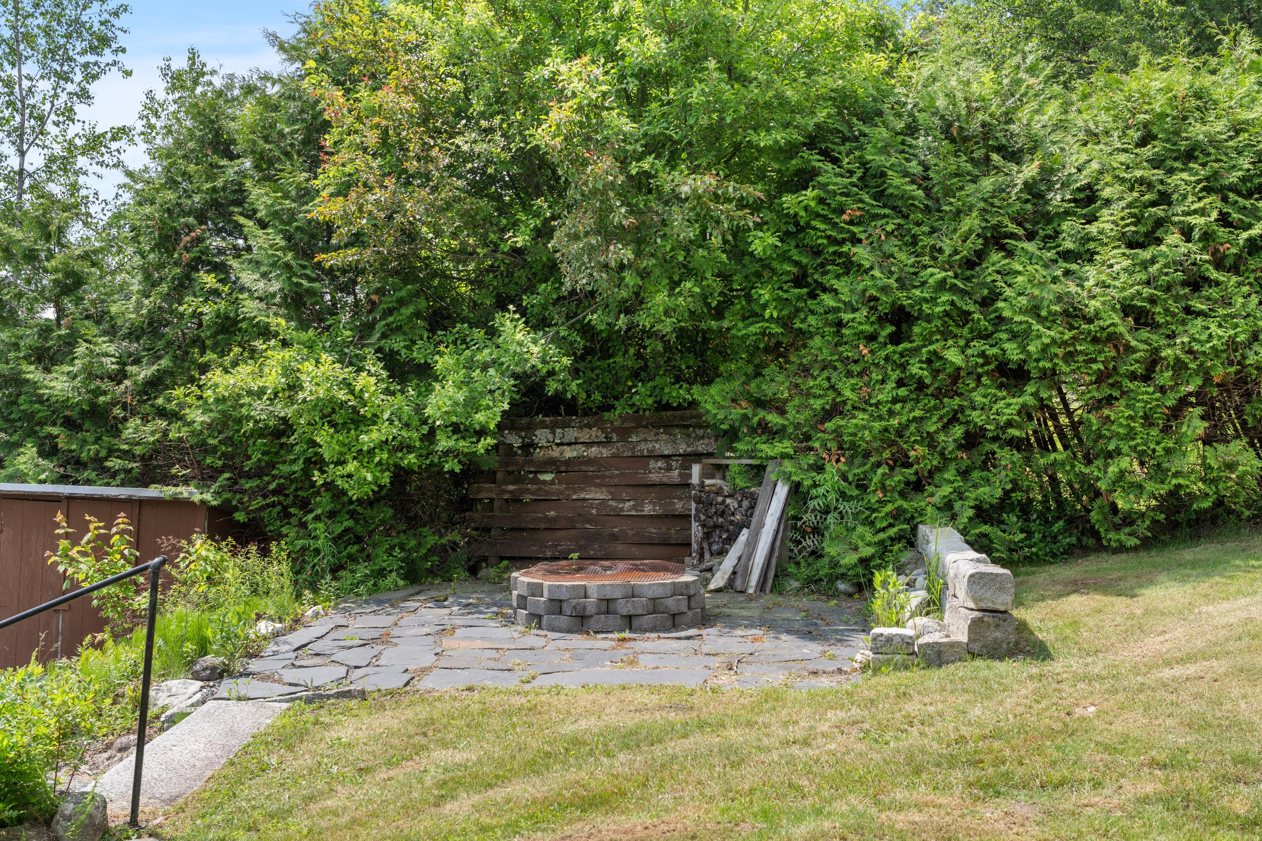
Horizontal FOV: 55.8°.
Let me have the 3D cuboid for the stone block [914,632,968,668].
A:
[{"bbox_3d":[1.650,1.237,6.370,0.270,0.150,0.250,0,-2,7],"label":"stone block"}]

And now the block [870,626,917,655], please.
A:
[{"bbox_3d":[1.400,1.173,6.370,0.240,0.120,0.190,0,-2,7],"label":"block"}]

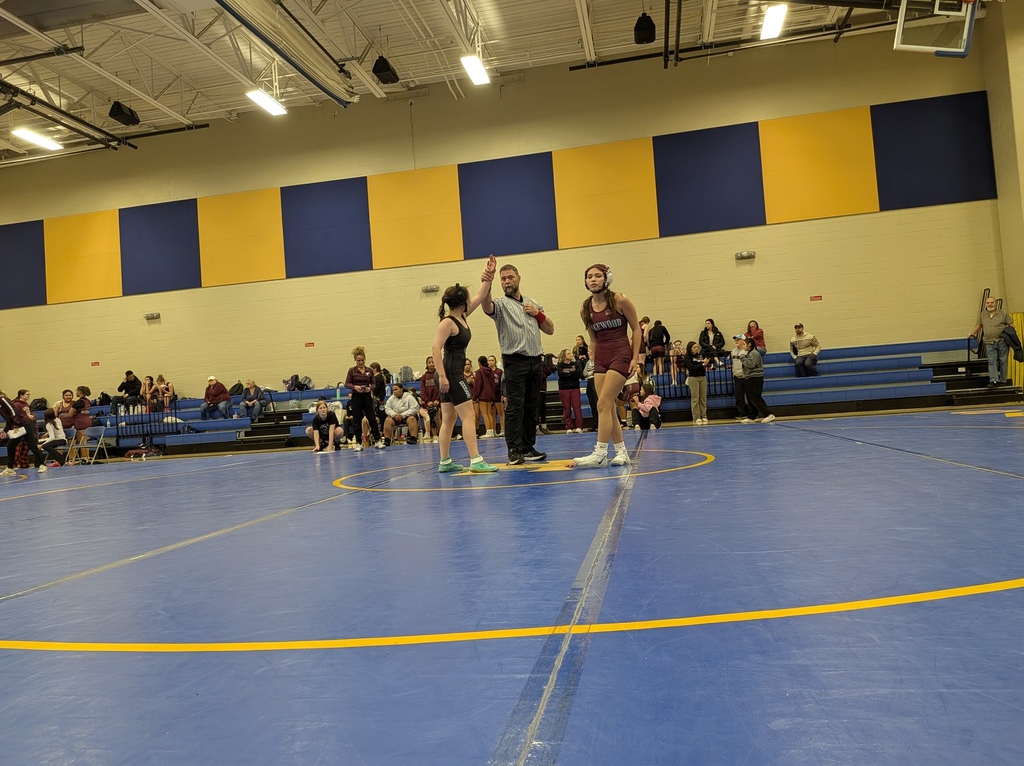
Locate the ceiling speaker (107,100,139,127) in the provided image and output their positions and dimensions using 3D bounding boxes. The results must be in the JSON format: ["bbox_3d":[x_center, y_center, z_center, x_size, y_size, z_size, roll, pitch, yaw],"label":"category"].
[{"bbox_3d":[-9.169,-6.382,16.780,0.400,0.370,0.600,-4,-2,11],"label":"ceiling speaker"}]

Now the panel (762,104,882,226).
[{"bbox_3d":[7.072,-4.988,16.422,2.420,2.440,0.050,-4,-2,11],"label":"panel"}]

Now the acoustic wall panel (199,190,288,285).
[{"bbox_3d":[-7.276,-3.891,19.155,2.440,2.440,0.050,-4,-2,11],"label":"acoustic wall panel"}]

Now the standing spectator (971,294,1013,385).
[{"bbox_3d":[9.300,-0.788,13.700,0.750,1.760,0.450,-5,-3,27],"label":"standing spectator"}]

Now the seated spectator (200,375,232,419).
[{"bbox_3d":[-7.412,0.377,17.824,0.650,1.069,0.750,-4,-2,12],"label":"seated spectator"}]

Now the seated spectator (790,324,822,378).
[{"bbox_3d":[6.306,-0.698,15.254,0.600,1.127,0.750,-5,-2,14],"label":"seated spectator"}]

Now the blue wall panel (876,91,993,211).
[{"bbox_3d":[9.461,-5.165,15.953,2.430,2.430,0.050,-4,-2,11],"label":"blue wall panel"}]

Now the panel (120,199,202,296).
[{"bbox_3d":[-9.669,-3.713,19.560,2.420,2.440,0.050,-4,-2,11],"label":"panel"}]

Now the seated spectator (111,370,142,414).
[{"bbox_3d":[-10.278,0.273,18.930,0.600,1.175,0.750,-5,-3,27],"label":"seated spectator"}]

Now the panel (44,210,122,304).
[{"bbox_3d":[-12.060,-3.531,20.009,2.420,2.440,0.050,-4,-2,11],"label":"panel"}]

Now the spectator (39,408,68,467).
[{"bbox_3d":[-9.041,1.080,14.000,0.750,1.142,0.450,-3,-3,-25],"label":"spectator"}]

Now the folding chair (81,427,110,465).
[{"bbox_3d":[-8.644,1.301,14.578,0.460,0.760,0.500,-4,-2,11],"label":"folding chair"}]

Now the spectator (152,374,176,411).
[{"bbox_3d":[-9.232,0.283,18.889,0.430,1.028,0.620,-4,-2,11],"label":"spectator"}]

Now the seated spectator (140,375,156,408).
[{"bbox_3d":[-9.702,0.315,18.977,0.420,0.987,0.620,-4,-2,11],"label":"seated spectator"}]

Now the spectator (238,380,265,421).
[{"bbox_3d":[-6.483,0.427,17.705,0.520,1.013,0.640,-4,-2,11],"label":"spectator"}]

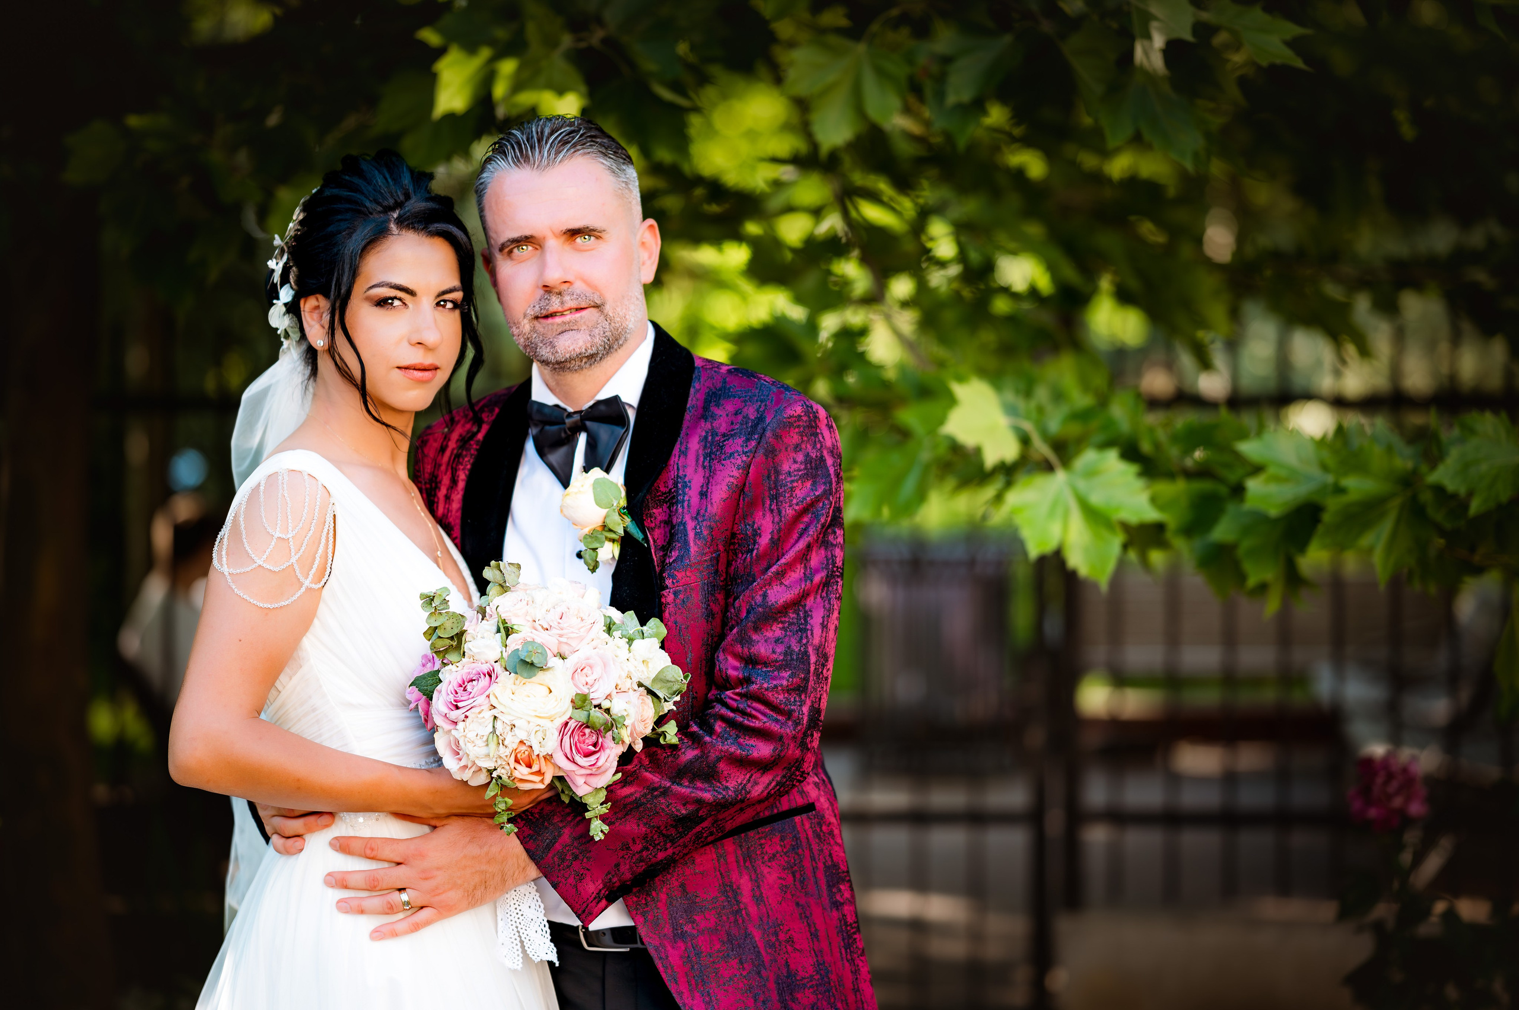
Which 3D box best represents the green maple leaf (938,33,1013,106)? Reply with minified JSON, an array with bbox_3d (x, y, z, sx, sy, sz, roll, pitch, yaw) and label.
[{"bbox_3d":[0.265,-0.534,4.400,0.101,0.088,0.060,0,-25,0],"label":"green maple leaf"}]

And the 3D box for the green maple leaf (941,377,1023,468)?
[{"bbox_3d":[0.267,-0.099,4.330,0.091,0.100,0.055,0,-20,15],"label":"green maple leaf"}]

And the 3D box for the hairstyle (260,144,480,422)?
[{"bbox_3d":[-0.374,-0.210,3.480,0.185,0.262,0.225,2,0,-30],"label":"hairstyle"}]

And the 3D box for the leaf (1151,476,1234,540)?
[{"bbox_3d":[0.533,-0.001,4.420,0.121,0.088,0.065,0,-25,0],"label":"leaf"}]

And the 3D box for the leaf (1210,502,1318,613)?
[{"bbox_3d":[0.616,0.064,4.370,0.130,0.127,0.070,0,-25,0],"label":"leaf"}]

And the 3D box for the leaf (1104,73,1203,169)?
[{"bbox_3d":[0.455,-0.445,4.150,0.119,0.100,0.060,0,-20,0],"label":"leaf"}]

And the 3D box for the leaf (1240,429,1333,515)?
[{"bbox_3d":[0.636,-0.039,4.330,0.111,0.096,0.065,0,-30,10],"label":"leaf"}]

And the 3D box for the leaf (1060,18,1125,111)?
[{"bbox_3d":[0.400,-0.529,4.300,0.080,0.103,0.060,0,-20,10],"label":"leaf"}]

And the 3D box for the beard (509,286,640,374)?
[{"bbox_3d":[-0.179,-0.169,3.455,0.120,0.080,0.090,-8,0,9],"label":"beard"}]

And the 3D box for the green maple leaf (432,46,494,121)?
[{"bbox_3d":[-0.352,-0.502,4.250,0.082,0.085,0.055,0,-20,0],"label":"green maple leaf"}]

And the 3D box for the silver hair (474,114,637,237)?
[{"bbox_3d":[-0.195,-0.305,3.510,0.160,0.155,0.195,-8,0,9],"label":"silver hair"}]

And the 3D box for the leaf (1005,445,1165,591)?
[{"bbox_3d":[0.376,0.014,4.170,0.182,0.158,0.070,0,-30,0],"label":"leaf"}]

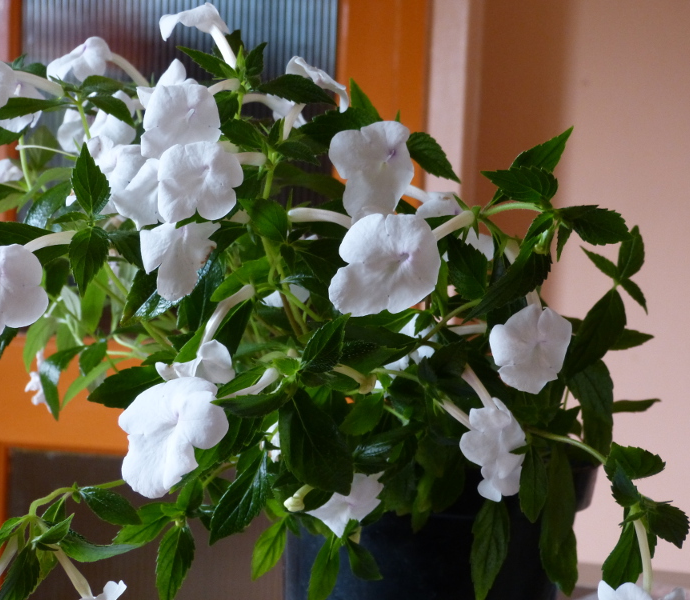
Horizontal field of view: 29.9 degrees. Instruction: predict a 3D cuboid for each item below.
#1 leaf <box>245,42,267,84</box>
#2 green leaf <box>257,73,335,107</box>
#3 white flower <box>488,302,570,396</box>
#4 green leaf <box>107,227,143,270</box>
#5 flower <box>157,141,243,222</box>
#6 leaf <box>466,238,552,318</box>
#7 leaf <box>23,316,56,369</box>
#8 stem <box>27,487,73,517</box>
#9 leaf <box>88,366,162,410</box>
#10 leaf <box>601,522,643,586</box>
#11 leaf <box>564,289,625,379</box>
[{"bbox_3d":[-0.045,-0.121,0.660,0.011,0.021,0.008,17,0,-11],"label":"leaf"},{"bbox_3d":[-0.022,-0.096,0.610,0.039,0.008,0.021,13,37,7],"label":"green leaf"},{"bbox_3d":[0.096,0.026,0.670,0.042,0.046,0.018,2,12,2],"label":"white flower"},{"bbox_3d":[-0.108,-0.023,0.644,0.019,0.032,0.007,-39,-15,-16],"label":"green leaf"},{"bbox_3d":[-0.075,-0.062,0.675,0.044,0.042,0.017,0,0,15],"label":"flower"},{"bbox_3d":[0.081,-0.010,0.645,0.020,0.064,0.011,35,-22,35],"label":"leaf"},{"bbox_3d":[-0.191,0.026,0.810,0.016,0.037,0.010,24,-6,8],"label":"leaf"},{"bbox_3d":[-0.132,0.091,0.585,0.023,0.006,0.005,-31,0,-7],"label":"stem"},{"bbox_3d":[-0.104,0.041,0.627,0.043,0.022,0.008,-20,-35,-20],"label":"leaf"},{"bbox_3d":[0.143,0.129,0.660,0.021,0.046,0.008,10,-13,14],"label":"leaf"},{"bbox_3d":[0.131,0.018,0.690,0.024,0.057,0.009,28,-11,16],"label":"leaf"}]

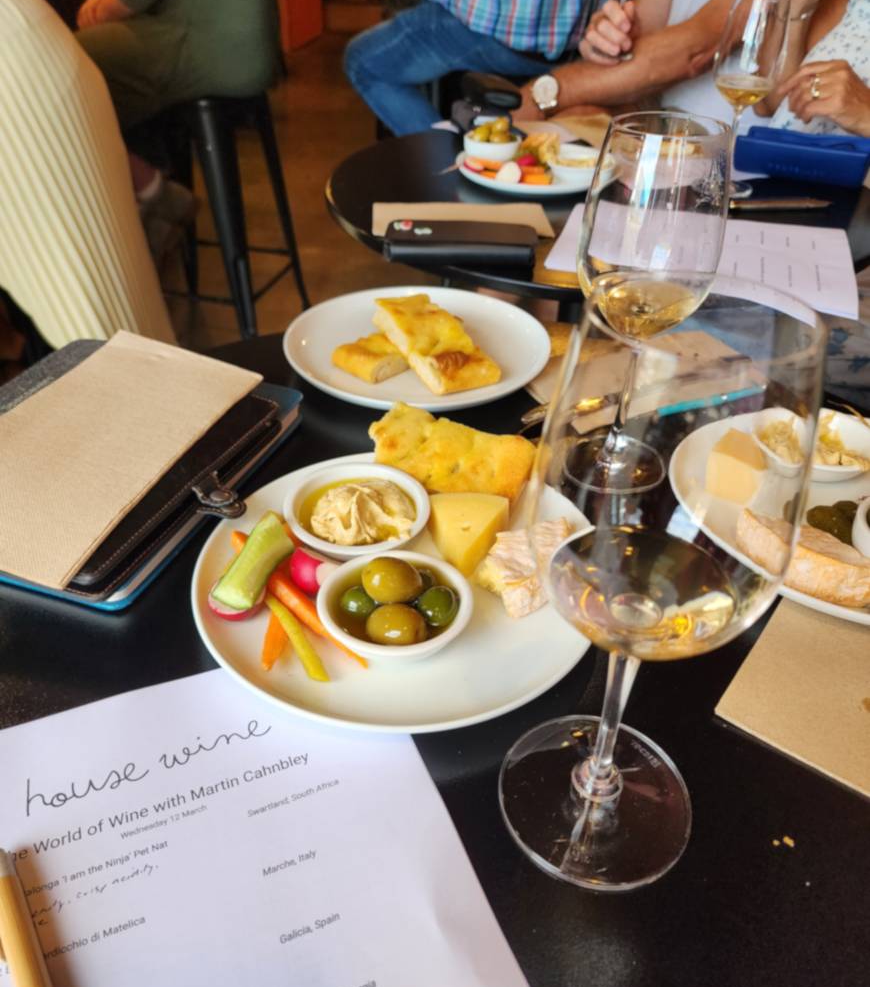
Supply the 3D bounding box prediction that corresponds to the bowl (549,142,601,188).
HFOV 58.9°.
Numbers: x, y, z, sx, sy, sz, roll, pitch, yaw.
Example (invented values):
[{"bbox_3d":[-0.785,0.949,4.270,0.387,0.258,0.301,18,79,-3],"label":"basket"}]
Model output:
[{"bbox_3d":[0.177,-0.393,0.945,0.080,0.034,0.080,1,37,0],"label":"bowl"}]

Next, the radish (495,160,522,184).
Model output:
[{"bbox_3d":[0.092,-0.405,0.971,0.032,0.027,0.023,1,36,0],"label":"radish"}]

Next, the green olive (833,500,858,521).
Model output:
[{"bbox_3d":[0.234,0.011,0.436,0.020,0.018,0.019,0,37,0],"label":"green olive"}]

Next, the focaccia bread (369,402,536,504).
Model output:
[{"bbox_3d":[0.010,-0.024,0.467,0.096,0.025,0.051,13,38,17],"label":"focaccia bread"}]

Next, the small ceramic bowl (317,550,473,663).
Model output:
[{"bbox_3d":[-0.019,0.060,0.367,0.072,0.030,0.072,1,36,0],"label":"small ceramic bowl"}]

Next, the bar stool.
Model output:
[{"bbox_3d":[-0.655,-0.766,2.205,0.420,0.735,0.420,11,37,13],"label":"bar stool"}]

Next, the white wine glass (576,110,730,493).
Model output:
[{"bbox_3d":[0.119,-0.102,0.449,0.077,0.208,0.077,1,36,0],"label":"white wine glass"}]

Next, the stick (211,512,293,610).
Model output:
[{"bbox_3d":[-0.088,0.035,0.385,0.026,0.015,0.052,11,40,14],"label":"stick"}]

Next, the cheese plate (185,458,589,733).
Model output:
[{"bbox_3d":[-0.015,0.044,0.401,0.208,0.024,0.208,0,37,0],"label":"cheese plate"}]

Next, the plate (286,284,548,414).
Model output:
[{"bbox_3d":[-0.014,-0.111,0.607,0.208,0.024,0.208,0,37,0],"label":"plate"}]

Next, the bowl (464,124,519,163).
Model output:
[{"bbox_3d":[0.077,-0.457,1.027,0.076,0.032,0.076,1,37,0],"label":"bowl"}]

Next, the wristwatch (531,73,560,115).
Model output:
[{"bbox_3d":[0.172,-0.622,1.200,0.042,0.058,0.050,-20,18,1],"label":"wristwatch"}]

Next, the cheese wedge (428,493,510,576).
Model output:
[{"bbox_3d":[0.020,0.025,0.424,0.047,0.021,0.060,1,36,0],"label":"cheese wedge"}]

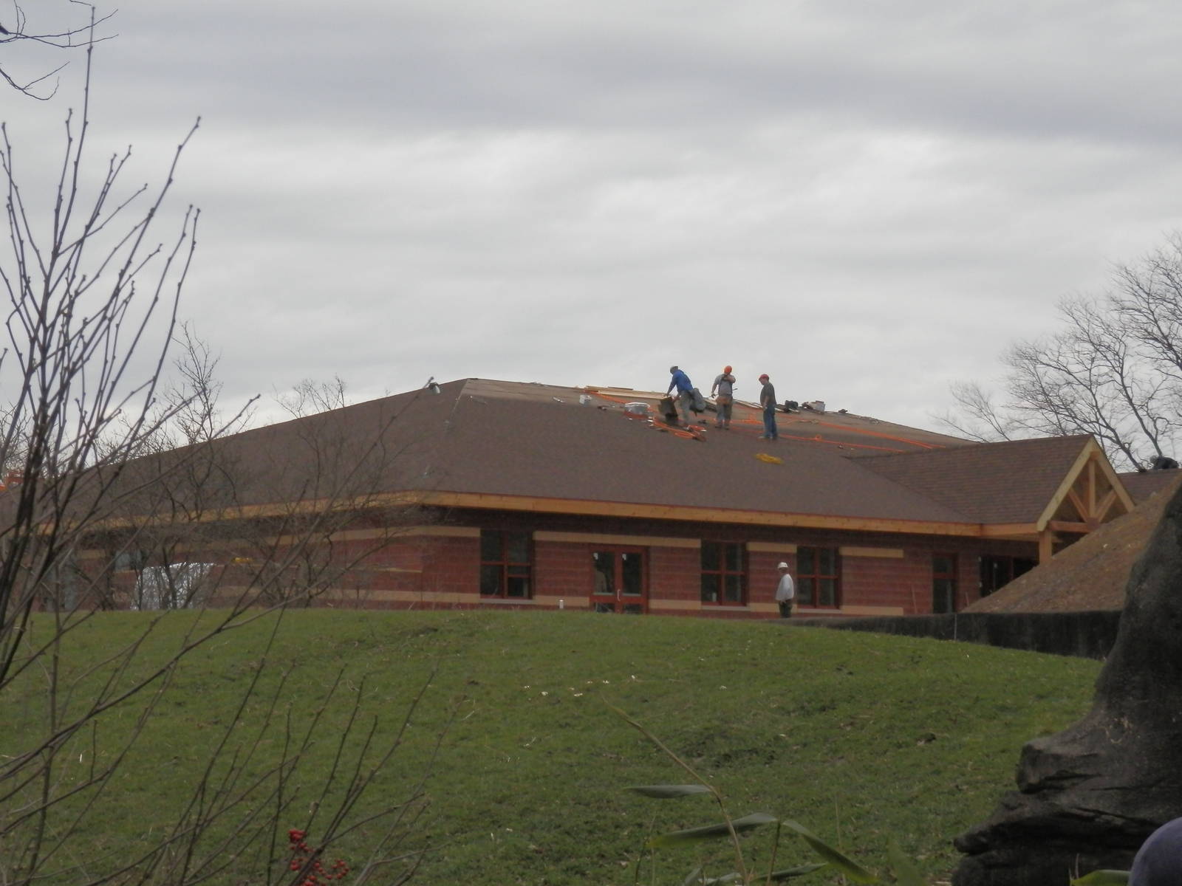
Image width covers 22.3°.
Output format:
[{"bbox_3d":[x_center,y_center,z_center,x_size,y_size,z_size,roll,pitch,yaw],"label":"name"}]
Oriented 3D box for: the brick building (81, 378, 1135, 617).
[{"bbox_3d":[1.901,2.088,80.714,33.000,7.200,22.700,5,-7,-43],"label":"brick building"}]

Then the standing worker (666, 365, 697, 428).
[{"bbox_3d":[2.433,-1.229,80.800,0.820,1.690,0.580,0,-5,-3],"label":"standing worker"}]

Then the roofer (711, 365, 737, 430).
[{"bbox_3d":[3.616,-1.235,82.000,0.680,1.750,0.480,-1,-5,11],"label":"roofer"}]

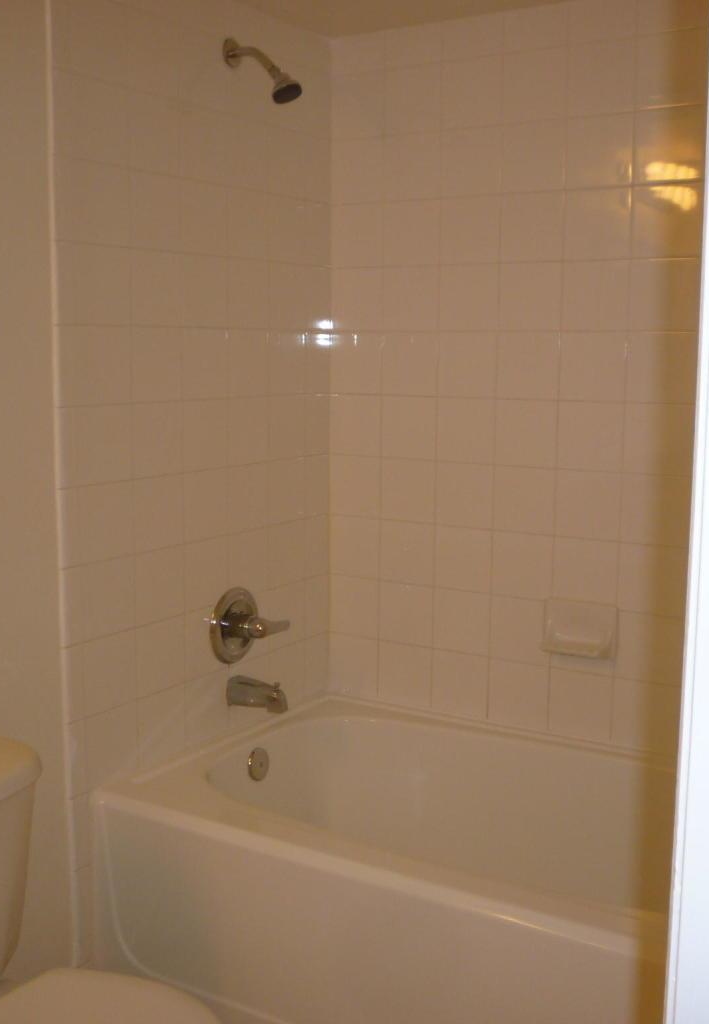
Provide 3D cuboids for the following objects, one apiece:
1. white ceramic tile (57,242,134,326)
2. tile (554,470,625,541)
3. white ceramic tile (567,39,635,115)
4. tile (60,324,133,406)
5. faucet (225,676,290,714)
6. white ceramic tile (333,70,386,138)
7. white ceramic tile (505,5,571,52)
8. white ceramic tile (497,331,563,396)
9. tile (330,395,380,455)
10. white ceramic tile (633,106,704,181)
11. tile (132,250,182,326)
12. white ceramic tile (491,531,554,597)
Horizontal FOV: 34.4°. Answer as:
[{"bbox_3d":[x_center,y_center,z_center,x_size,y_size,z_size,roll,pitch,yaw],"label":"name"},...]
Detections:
[{"bbox_3d":[-0.497,-0.431,2.175,0.010,0.149,0.191,6,10,32],"label":"white ceramic tile"},{"bbox_3d":[0.525,-0.015,2.574,0.152,0.152,0.009,5,9,32],"label":"tile"},{"bbox_3d":[0.531,-0.928,2.440,0.152,0.152,0.008,5,9,32],"label":"white ceramic tile"},{"bbox_3d":[-0.498,-0.282,2.197,0.008,0.152,0.190,5,9,32],"label":"tile"},{"bbox_3d":[-0.221,0.419,2.619,0.140,0.065,0.055,6,10,32],"label":"faucet"},{"bbox_3d":[0.012,-0.970,2.747,0.150,0.149,0.010,6,10,32],"label":"white ceramic tile"},{"bbox_3d":[0.401,-1.058,2.497,0.152,0.086,0.009,6,10,32],"label":"white ceramic tile"},{"bbox_3d":[0.394,-0.331,2.583,0.152,0.152,0.010,6,10,32],"label":"white ceramic tile"},{"bbox_3d":[0.006,-0.215,2.854,0.150,0.149,0.010,6,10,32],"label":"tile"},{"bbox_3d":[0.659,-0.761,2.373,0.151,0.151,0.010,5,9,32],"label":"white ceramic tile"},{"bbox_3d":[-0.404,-0.451,2.306,0.010,0.152,0.152,6,10,32],"label":"tile"},{"bbox_3d":[0.391,0.124,2.659,0.151,0.151,0.010,5,9,32],"label":"white ceramic tile"}]

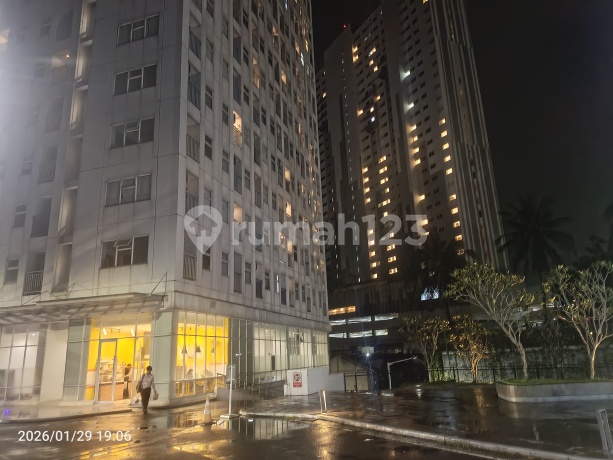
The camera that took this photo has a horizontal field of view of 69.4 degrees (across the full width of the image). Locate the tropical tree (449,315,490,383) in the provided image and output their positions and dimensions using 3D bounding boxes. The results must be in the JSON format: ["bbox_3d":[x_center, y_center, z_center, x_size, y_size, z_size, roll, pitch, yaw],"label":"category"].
[{"bbox_3d":[7.672,5.542,20.743,1.769,3.124,1.769,-3,-15,0],"label":"tropical tree"}]

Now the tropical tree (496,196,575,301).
[{"bbox_3d":[19.906,3.893,36.977,6.394,14.160,6.394,-3,-15,0],"label":"tropical tree"}]

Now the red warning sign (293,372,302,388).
[{"bbox_3d":[-0.359,6.271,18.499,0.356,0.586,0.030,-7,-16,17],"label":"red warning sign"}]

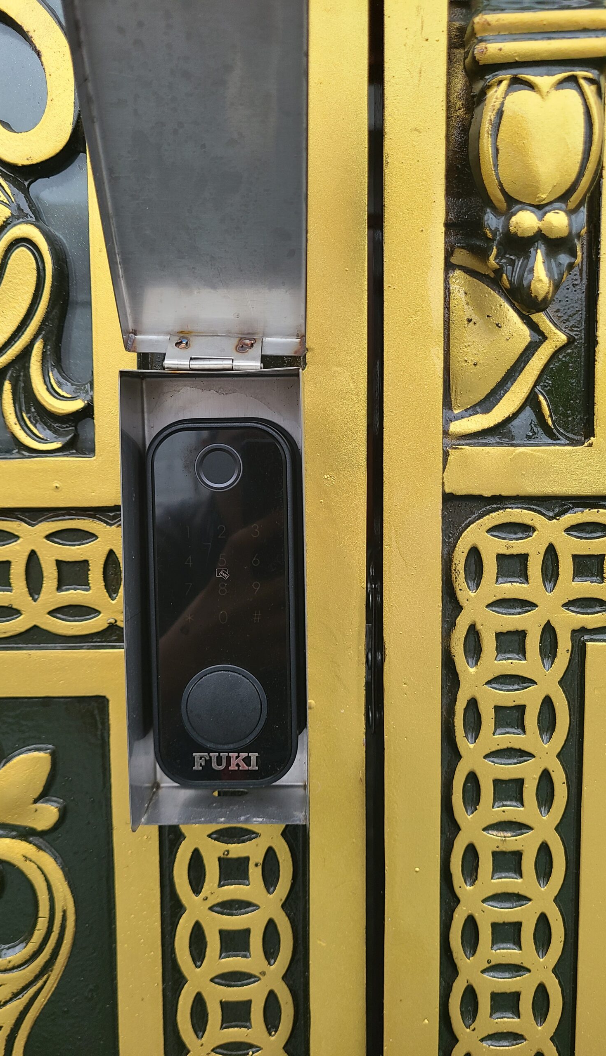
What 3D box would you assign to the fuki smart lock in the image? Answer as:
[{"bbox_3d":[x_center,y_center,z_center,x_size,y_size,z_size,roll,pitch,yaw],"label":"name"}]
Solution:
[{"bbox_3d":[-0.037,0.037,0.409,0.073,0.182,0.036,-1,4,2],"label":"fuki smart lock"}]

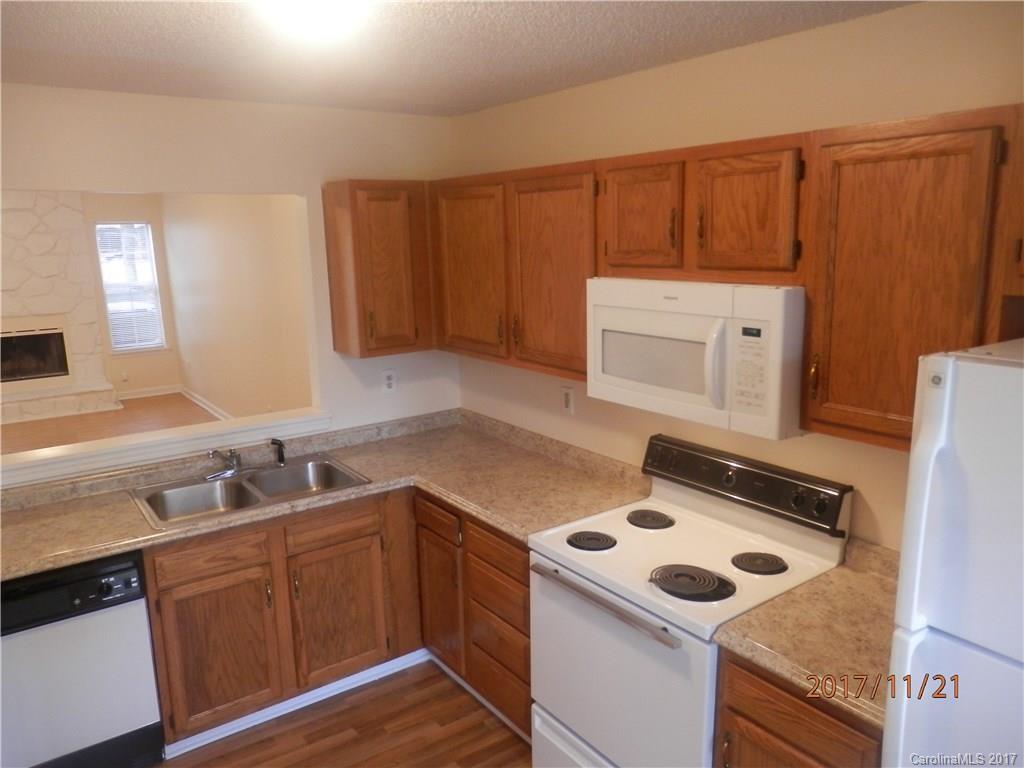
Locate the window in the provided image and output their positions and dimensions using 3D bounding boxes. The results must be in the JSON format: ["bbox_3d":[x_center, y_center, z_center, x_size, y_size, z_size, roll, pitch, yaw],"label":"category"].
[{"bbox_3d":[-4.580,-1.166,8.902,0.600,1.520,0.040,-9,14,-35],"label":"window"}]

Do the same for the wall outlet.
[{"bbox_3d":[0.236,0.072,3.193,0.009,0.113,0.075,-9,14,-35],"label":"wall outlet"}]

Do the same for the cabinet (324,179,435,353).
[{"bbox_3d":[-0.596,-0.525,3.363,0.380,0.750,0.322,-9,14,-35],"label":"cabinet"}]

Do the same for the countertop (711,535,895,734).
[{"bbox_3d":[0.896,0.590,1.829,0.634,0.136,0.458,-9,14,-35],"label":"countertop"}]

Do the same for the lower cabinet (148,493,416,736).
[{"bbox_3d":[-0.995,0.844,3.138,1.063,0.813,0.610,-9,14,-35],"label":"lower cabinet"}]

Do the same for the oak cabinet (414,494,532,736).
[{"bbox_3d":[0.082,0.843,3.046,0.610,0.813,0.829,-9,14,-35],"label":"oak cabinet"}]

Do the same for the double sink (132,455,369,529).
[{"bbox_3d":[-1.049,0.503,3.001,0.825,0.187,0.530,-9,14,-35],"label":"double sink"}]

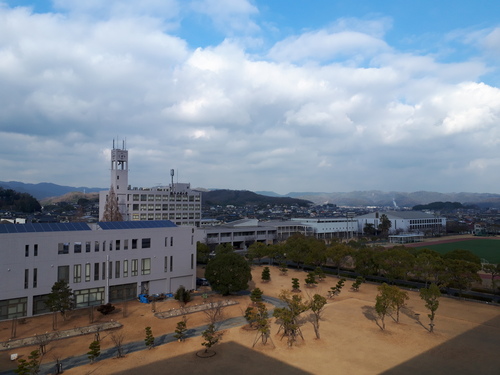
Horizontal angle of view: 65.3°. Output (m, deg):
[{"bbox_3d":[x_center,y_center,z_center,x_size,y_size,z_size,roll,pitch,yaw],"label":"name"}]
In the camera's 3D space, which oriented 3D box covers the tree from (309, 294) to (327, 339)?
[{"bbox_3d":[8.553,16.219,49.057,2.132,5.451,2.132,-1,-3,10],"label":"tree"}]

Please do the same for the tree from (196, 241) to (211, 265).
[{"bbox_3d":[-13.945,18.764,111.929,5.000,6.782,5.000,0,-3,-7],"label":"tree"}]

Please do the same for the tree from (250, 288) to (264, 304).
[{"bbox_3d":[1.300,18.900,67.790,2.430,2.660,2.430,0,-3,0],"label":"tree"}]

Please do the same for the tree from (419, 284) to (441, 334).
[{"bbox_3d":[24.180,16.250,52.620,2.890,6.520,2.890,0,-3,0],"label":"tree"}]

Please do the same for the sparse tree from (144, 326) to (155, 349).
[{"bbox_3d":[-12.050,17.970,46.800,1.200,2.540,1.200,0,-3,0],"label":"sparse tree"}]

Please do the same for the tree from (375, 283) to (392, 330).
[{"bbox_3d":[17.949,15.984,52.240,2.270,6.182,2.270,-1,-3,19],"label":"tree"}]

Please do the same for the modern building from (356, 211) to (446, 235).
[{"bbox_3d":[90.511,21.014,231.464,47.000,13.600,31.000,2,-4,-37],"label":"modern building"}]

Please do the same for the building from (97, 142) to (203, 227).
[{"bbox_3d":[-41.120,5.420,161.810,35.200,38.500,20.000,2,-3,-38],"label":"building"}]

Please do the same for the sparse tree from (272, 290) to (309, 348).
[{"bbox_3d":[5.010,16.080,48.080,4.360,6.440,4.360,0,-3,0],"label":"sparse tree"}]

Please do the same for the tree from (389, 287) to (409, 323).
[{"bbox_3d":[21.206,16.610,55.320,2.830,5.219,2.830,-1,-3,20],"label":"tree"}]

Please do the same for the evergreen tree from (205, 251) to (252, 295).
[{"bbox_3d":[-4.008,16.228,73.389,8.858,7.939,8.858,0,-3,-3],"label":"evergreen tree"}]

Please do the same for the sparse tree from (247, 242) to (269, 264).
[{"bbox_3d":[2.330,19.220,113.610,6.690,6.360,6.690,0,-3,0],"label":"sparse tree"}]

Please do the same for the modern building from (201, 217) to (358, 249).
[{"bbox_3d":[12.630,19.630,169.030,89.640,10.800,18.550,2,-3,-38],"label":"modern building"}]

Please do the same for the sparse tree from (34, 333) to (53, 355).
[{"bbox_3d":[-23.670,17.930,44.750,2.060,2.420,2.060,0,-3,0],"label":"sparse tree"}]

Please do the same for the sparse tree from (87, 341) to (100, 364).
[{"bbox_3d":[-16.510,17.450,41.275,1.374,2.366,1.374,1,-3,-22],"label":"sparse tree"}]

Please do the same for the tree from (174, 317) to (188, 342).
[{"bbox_3d":[-8.570,17.860,48.870,1.750,2.960,1.750,0,-3,0],"label":"tree"}]

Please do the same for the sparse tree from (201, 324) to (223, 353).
[{"bbox_3d":[-4.389,17.226,44.460,2.390,3.057,2.390,0,-3,-6],"label":"sparse tree"}]

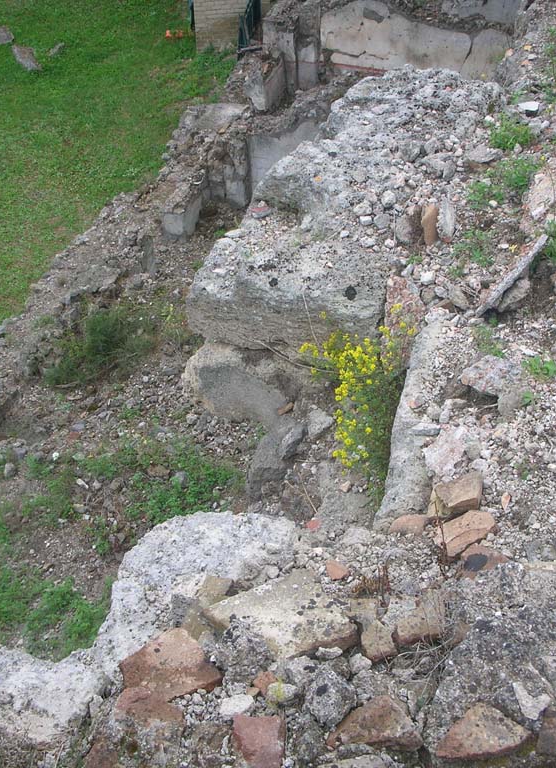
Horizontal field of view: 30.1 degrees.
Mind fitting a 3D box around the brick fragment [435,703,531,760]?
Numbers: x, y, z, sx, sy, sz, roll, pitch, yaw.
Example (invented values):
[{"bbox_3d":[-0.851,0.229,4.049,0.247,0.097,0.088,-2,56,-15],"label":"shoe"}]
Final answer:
[{"bbox_3d":[0.448,0.763,2.280,0.200,0.050,0.110,-10,37,-12],"label":"brick fragment"}]

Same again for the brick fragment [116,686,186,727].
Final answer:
[{"bbox_3d":[-0.270,0.680,2.183,0.144,0.050,0.077,-1,31,0],"label":"brick fragment"}]

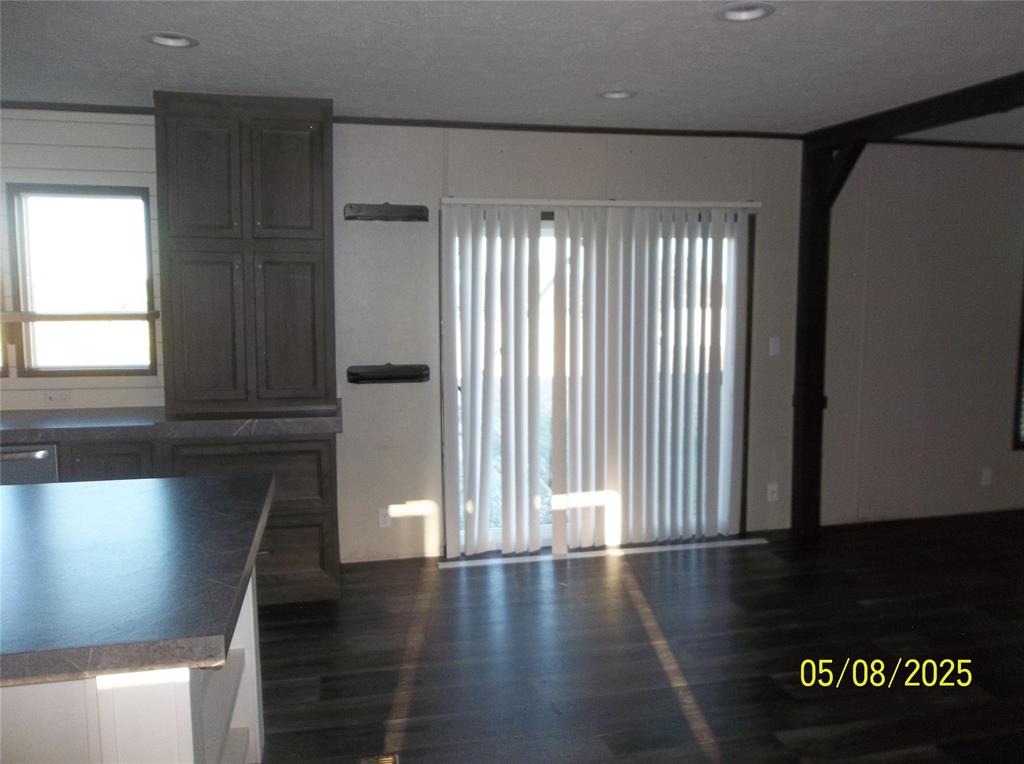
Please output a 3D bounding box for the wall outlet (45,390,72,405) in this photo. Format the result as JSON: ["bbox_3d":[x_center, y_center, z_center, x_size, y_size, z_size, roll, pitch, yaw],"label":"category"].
[{"bbox_3d":[-2.343,0.079,4.111,0.121,0.072,0.010,-2,6,-13],"label":"wall outlet"}]

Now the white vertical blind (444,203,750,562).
[{"bbox_3d":[0.540,-0.022,4.792,1.921,2.011,0.130,-2,6,-13],"label":"white vertical blind"}]

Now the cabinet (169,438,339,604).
[{"bbox_3d":[-1.290,0.631,4.096,0.793,0.870,0.610,-2,6,-13],"label":"cabinet"}]

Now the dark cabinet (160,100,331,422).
[{"bbox_3d":[-1.329,-0.631,4.092,0.812,1.537,0.348,-2,6,-13],"label":"dark cabinet"}]

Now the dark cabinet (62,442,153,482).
[{"bbox_3d":[-1.896,0.648,3.961,0.399,0.870,0.610,-2,6,-13],"label":"dark cabinet"}]

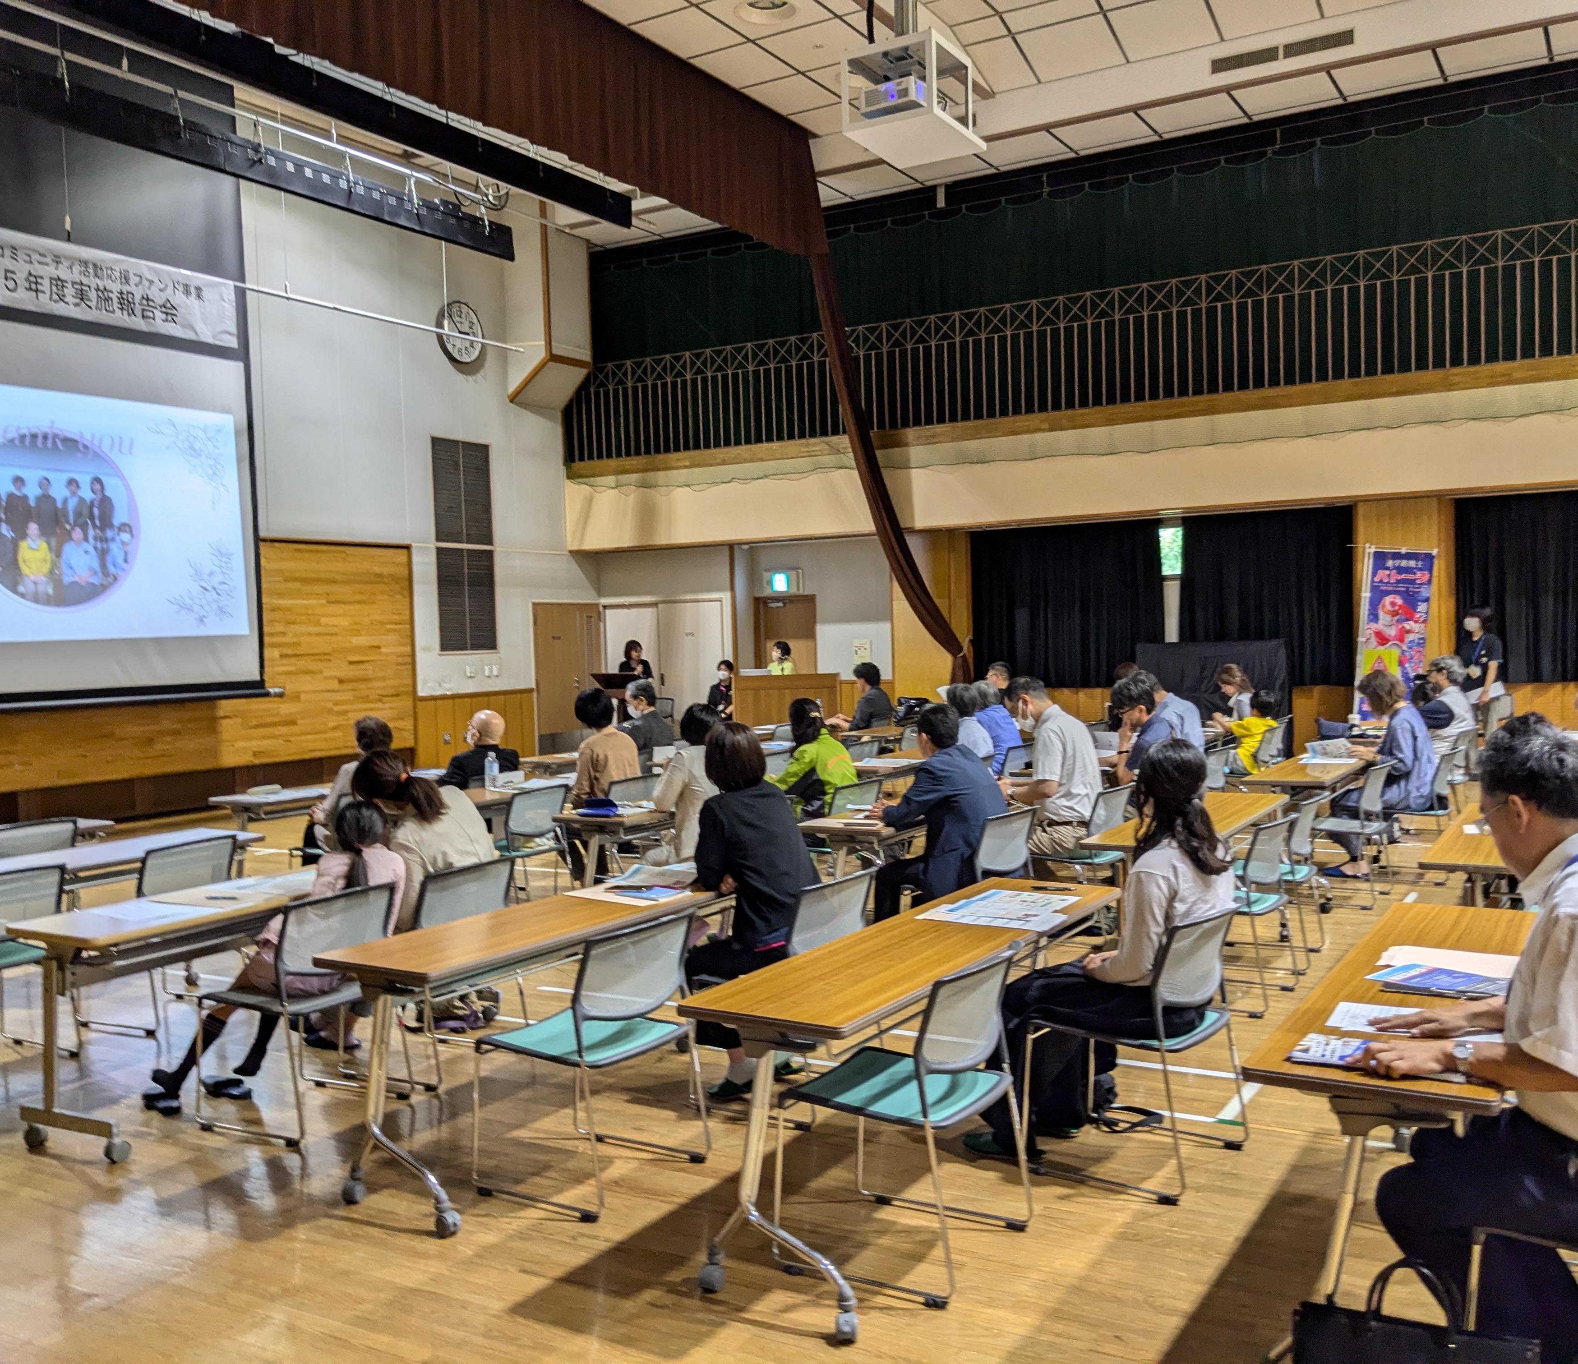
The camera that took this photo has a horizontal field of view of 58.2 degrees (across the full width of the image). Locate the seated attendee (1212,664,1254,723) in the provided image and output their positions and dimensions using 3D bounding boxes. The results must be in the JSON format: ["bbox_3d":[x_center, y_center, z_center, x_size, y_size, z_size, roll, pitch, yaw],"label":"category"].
[{"bbox_3d":[3.505,0.457,11.043,0.680,1.210,0.460,0,3,32],"label":"seated attendee"}]

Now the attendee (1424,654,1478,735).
[{"bbox_3d":[4.375,0.456,9.620,0.720,1.280,0.500,0,3,32],"label":"attendee"}]

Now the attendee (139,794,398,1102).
[{"bbox_3d":[-1.696,0.921,4.799,0.800,1.020,0.480,-1,2,20],"label":"attendee"}]

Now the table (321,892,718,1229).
[{"bbox_3d":[-0.618,1.067,4.550,0.460,0.700,1.800,0,2,33],"label":"table"}]

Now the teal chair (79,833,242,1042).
[{"bbox_3d":[-2.628,1.043,5.972,0.490,0.760,0.490,0,2,29],"label":"teal chair"}]

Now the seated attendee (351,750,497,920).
[{"bbox_3d":[-1.497,0.831,5.269,0.820,1.170,0.520,0,2,32],"label":"seated attendee"}]

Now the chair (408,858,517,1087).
[{"bbox_3d":[-1.309,1.022,5.177,0.520,0.770,0.500,0,3,32],"label":"chair"}]

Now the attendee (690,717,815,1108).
[{"bbox_3d":[-0.090,0.762,4.808,0.600,1.260,0.500,0,3,32],"label":"attendee"}]

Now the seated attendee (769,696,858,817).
[{"bbox_3d":[0.031,0.684,7.577,0.720,1.210,0.520,0,2,32],"label":"seated attendee"}]

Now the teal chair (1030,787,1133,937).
[{"bbox_3d":[1.433,0.892,7.204,0.530,0.755,0.500,0,2,28],"label":"teal chair"}]

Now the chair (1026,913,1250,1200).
[{"bbox_3d":[1.007,1.009,4.063,0.490,0.760,0.490,0,3,37],"label":"chair"}]

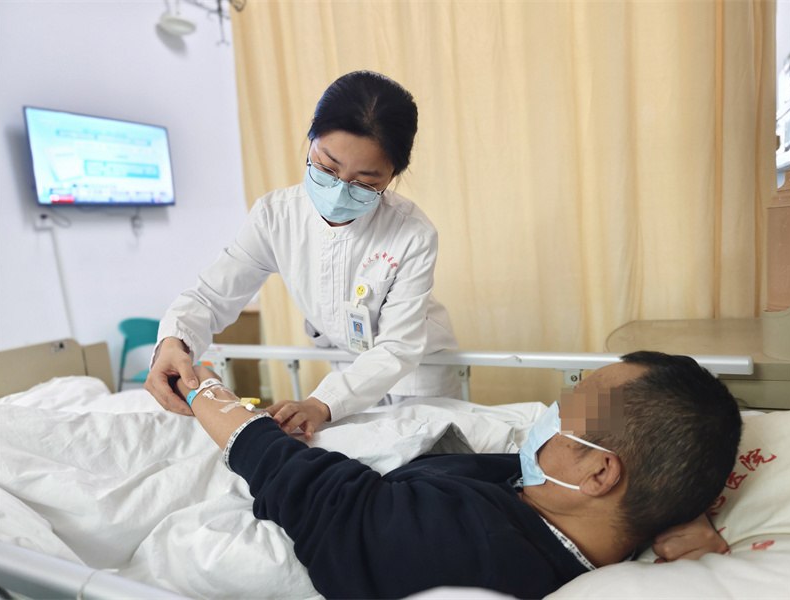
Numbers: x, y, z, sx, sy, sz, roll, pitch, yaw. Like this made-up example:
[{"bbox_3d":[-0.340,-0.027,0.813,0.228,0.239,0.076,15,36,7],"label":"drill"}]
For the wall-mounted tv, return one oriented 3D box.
[{"bbox_3d":[-1.898,-0.898,3.489,0.080,0.556,0.965,2,10,28],"label":"wall-mounted tv"}]

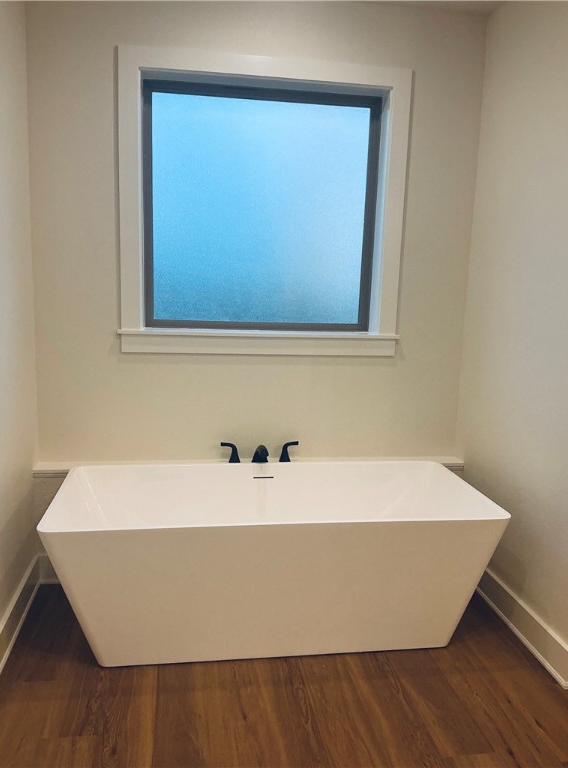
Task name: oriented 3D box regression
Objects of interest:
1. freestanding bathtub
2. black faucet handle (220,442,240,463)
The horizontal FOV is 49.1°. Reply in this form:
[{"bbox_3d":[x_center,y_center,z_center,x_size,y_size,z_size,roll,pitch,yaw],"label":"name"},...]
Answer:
[{"bbox_3d":[-0.043,0.709,2.572,1.700,0.570,0.765,0,9,-9],"label":"freestanding bathtub"},{"bbox_3d":[-0.252,0.326,2.955,0.094,0.094,0.052,0,9,-9],"label":"black faucet handle"}]

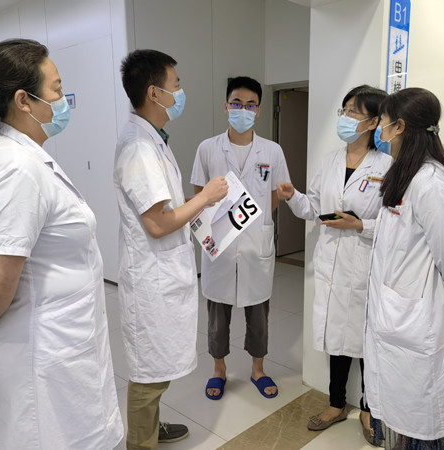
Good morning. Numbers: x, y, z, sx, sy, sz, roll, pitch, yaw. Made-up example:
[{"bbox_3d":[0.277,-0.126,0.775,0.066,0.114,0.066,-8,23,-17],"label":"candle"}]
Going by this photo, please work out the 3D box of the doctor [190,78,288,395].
[{"bbox_3d":[0.105,0.084,2.624,0.540,1.755,0.380,-1,10,-2],"label":"doctor"}]

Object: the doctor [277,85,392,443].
[{"bbox_3d":[0.571,0.213,2.134,0.500,1.660,0.540,7,13,38],"label":"doctor"}]

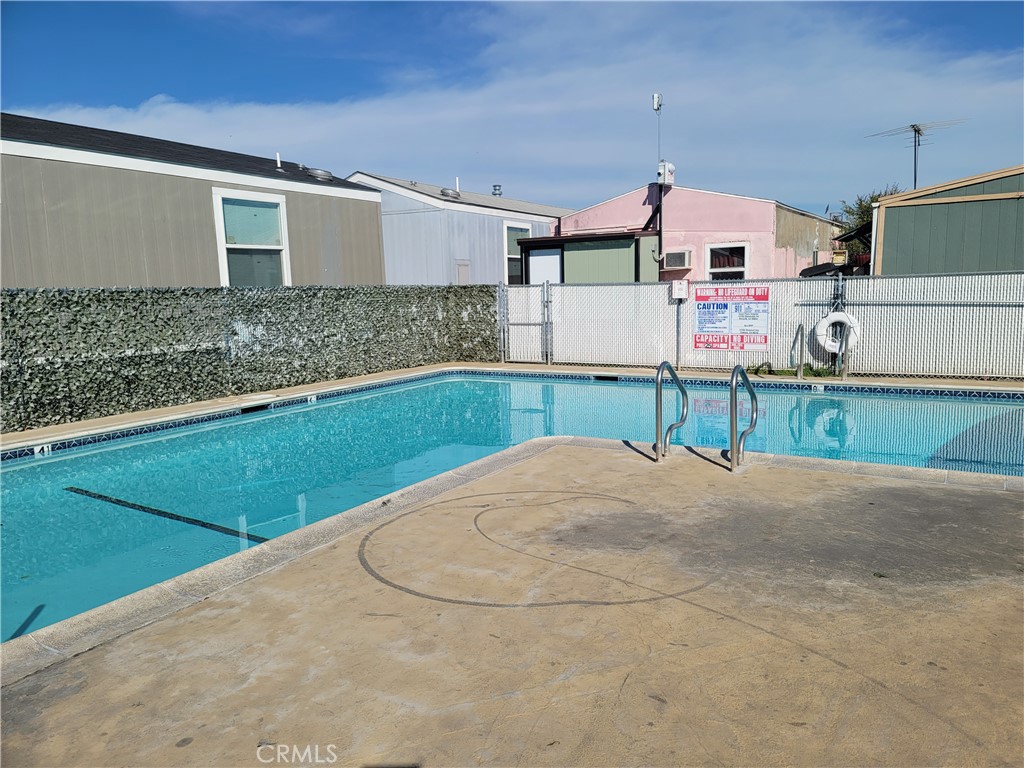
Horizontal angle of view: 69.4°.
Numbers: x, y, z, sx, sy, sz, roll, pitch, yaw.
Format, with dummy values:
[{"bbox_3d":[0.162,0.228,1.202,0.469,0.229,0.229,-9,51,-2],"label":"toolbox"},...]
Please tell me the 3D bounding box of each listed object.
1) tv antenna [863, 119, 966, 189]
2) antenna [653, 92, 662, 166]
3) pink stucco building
[{"bbox_3d":[6.388,-3.468,11.645,1.450,1.080,1.400,3,9,31],"label":"tv antenna"},{"bbox_3d":[2.781,-4.883,14.132,0.180,1.360,0.130,-2,7,-5],"label":"antenna"},{"bbox_3d":[4.803,-2.788,18.107,4.700,3.360,10.600,3,9,31],"label":"pink stucco building"}]

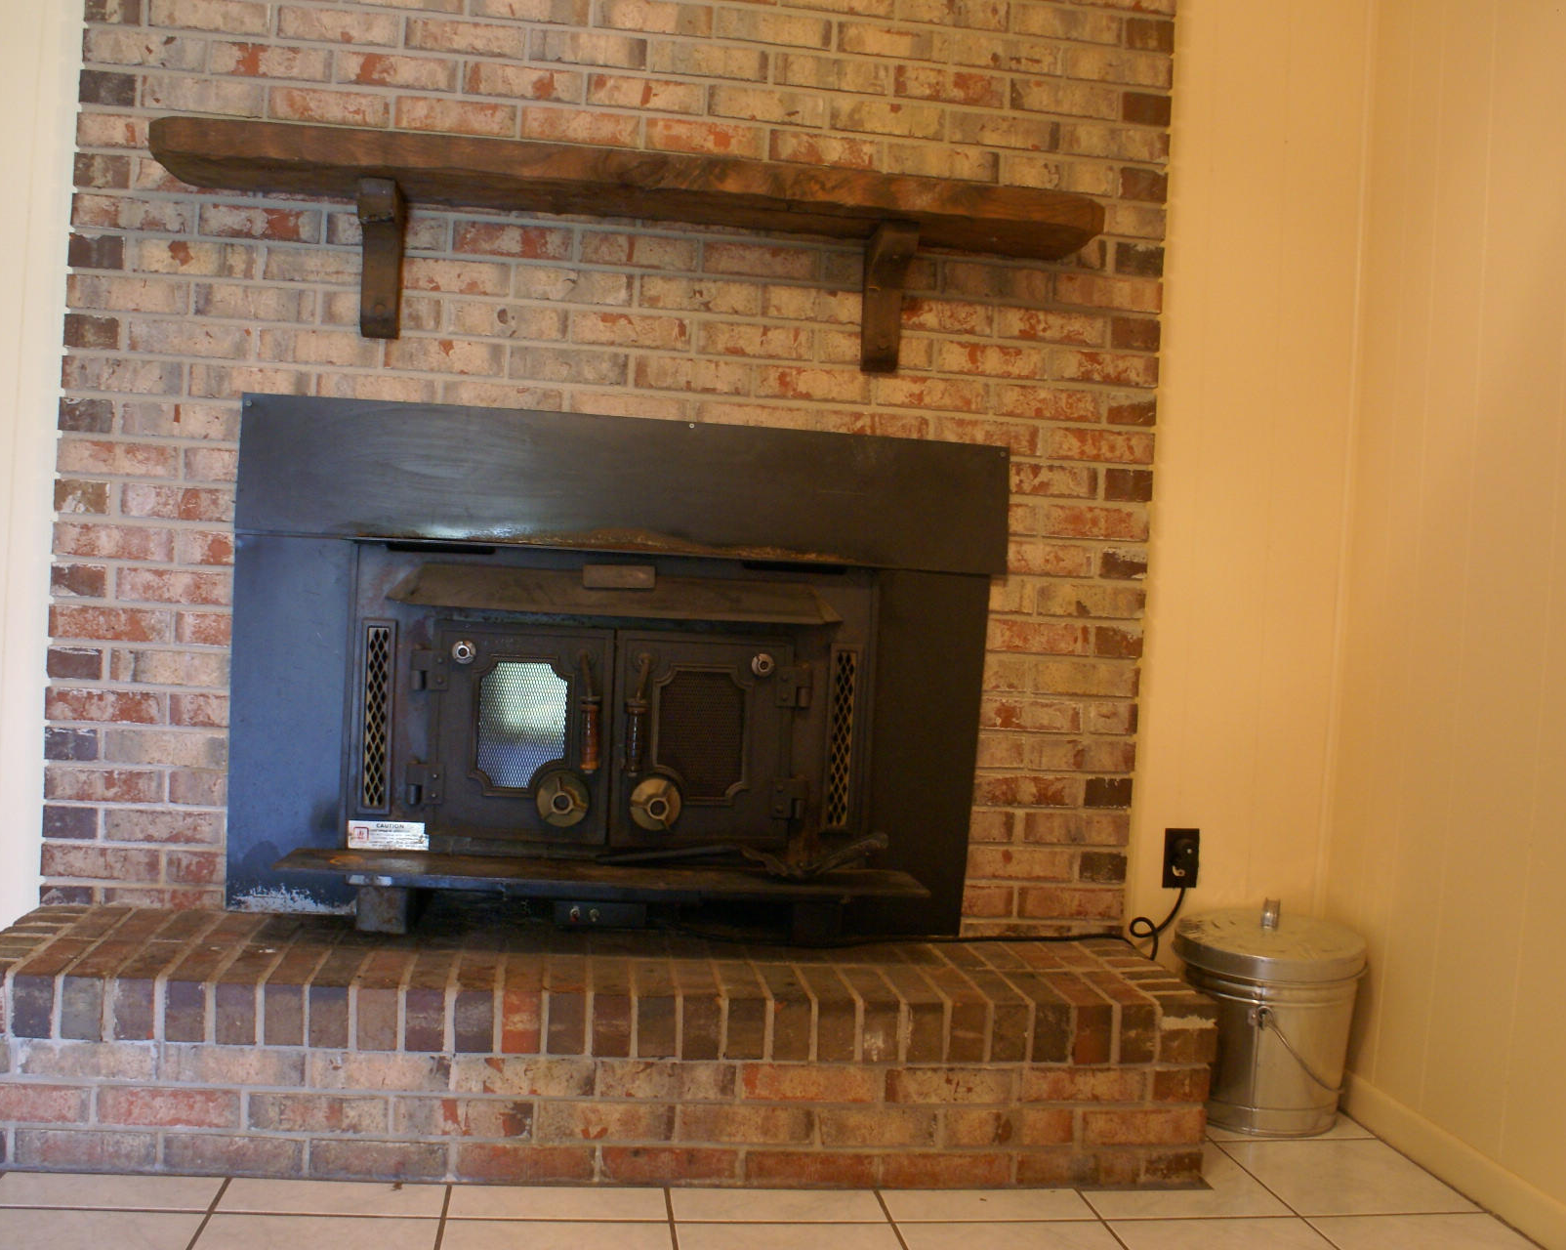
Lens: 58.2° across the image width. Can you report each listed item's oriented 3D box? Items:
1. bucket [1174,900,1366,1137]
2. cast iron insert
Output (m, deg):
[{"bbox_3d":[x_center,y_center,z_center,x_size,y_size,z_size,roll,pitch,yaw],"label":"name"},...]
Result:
[{"bbox_3d":[0.869,0.686,2.531,0.351,0.390,0.351,3,1,0],"label":"bucket"},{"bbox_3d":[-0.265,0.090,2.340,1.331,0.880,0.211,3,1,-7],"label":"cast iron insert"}]

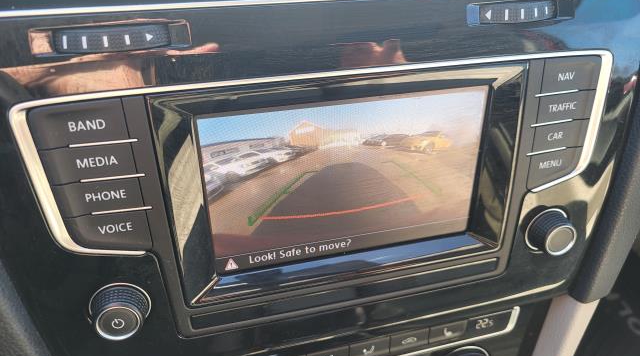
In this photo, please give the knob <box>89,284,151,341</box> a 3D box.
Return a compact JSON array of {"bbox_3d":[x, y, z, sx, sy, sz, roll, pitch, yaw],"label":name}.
[{"bbox_3d":[-0.097,0.066,0.231,0.028,0.028,0.015,-8,28,-13],"label":"knob"}]

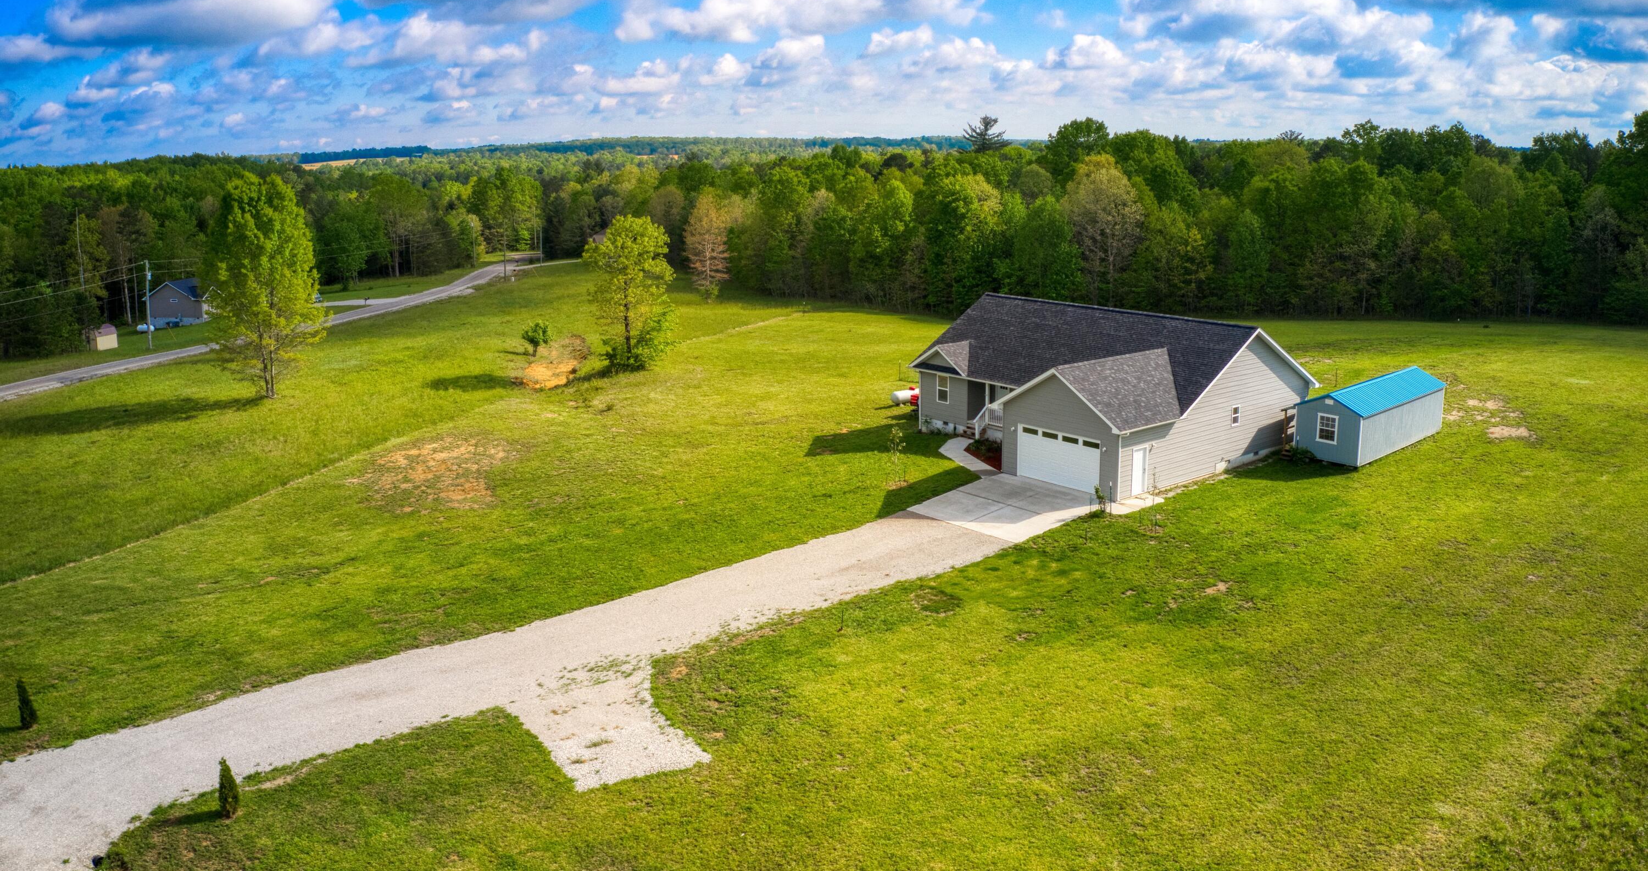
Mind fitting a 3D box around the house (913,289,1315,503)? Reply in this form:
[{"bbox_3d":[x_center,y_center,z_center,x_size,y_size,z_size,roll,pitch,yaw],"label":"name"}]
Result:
[{"bbox_3d":[13.262,-2.912,66.433,16.381,6.841,17.670,-11,17,-39],"label":"house"}]

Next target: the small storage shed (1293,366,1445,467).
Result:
[{"bbox_3d":[27.885,-1.237,65.124,3.393,3.286,10.529,13,18,44],"label":"small storage shed"}]

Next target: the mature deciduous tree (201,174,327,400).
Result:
[{"bbox_3d":[-38.033,-9.927,87.007,7.915,15.025,7.678,-6,14,-23],"label":"mature deciduous tree"}]

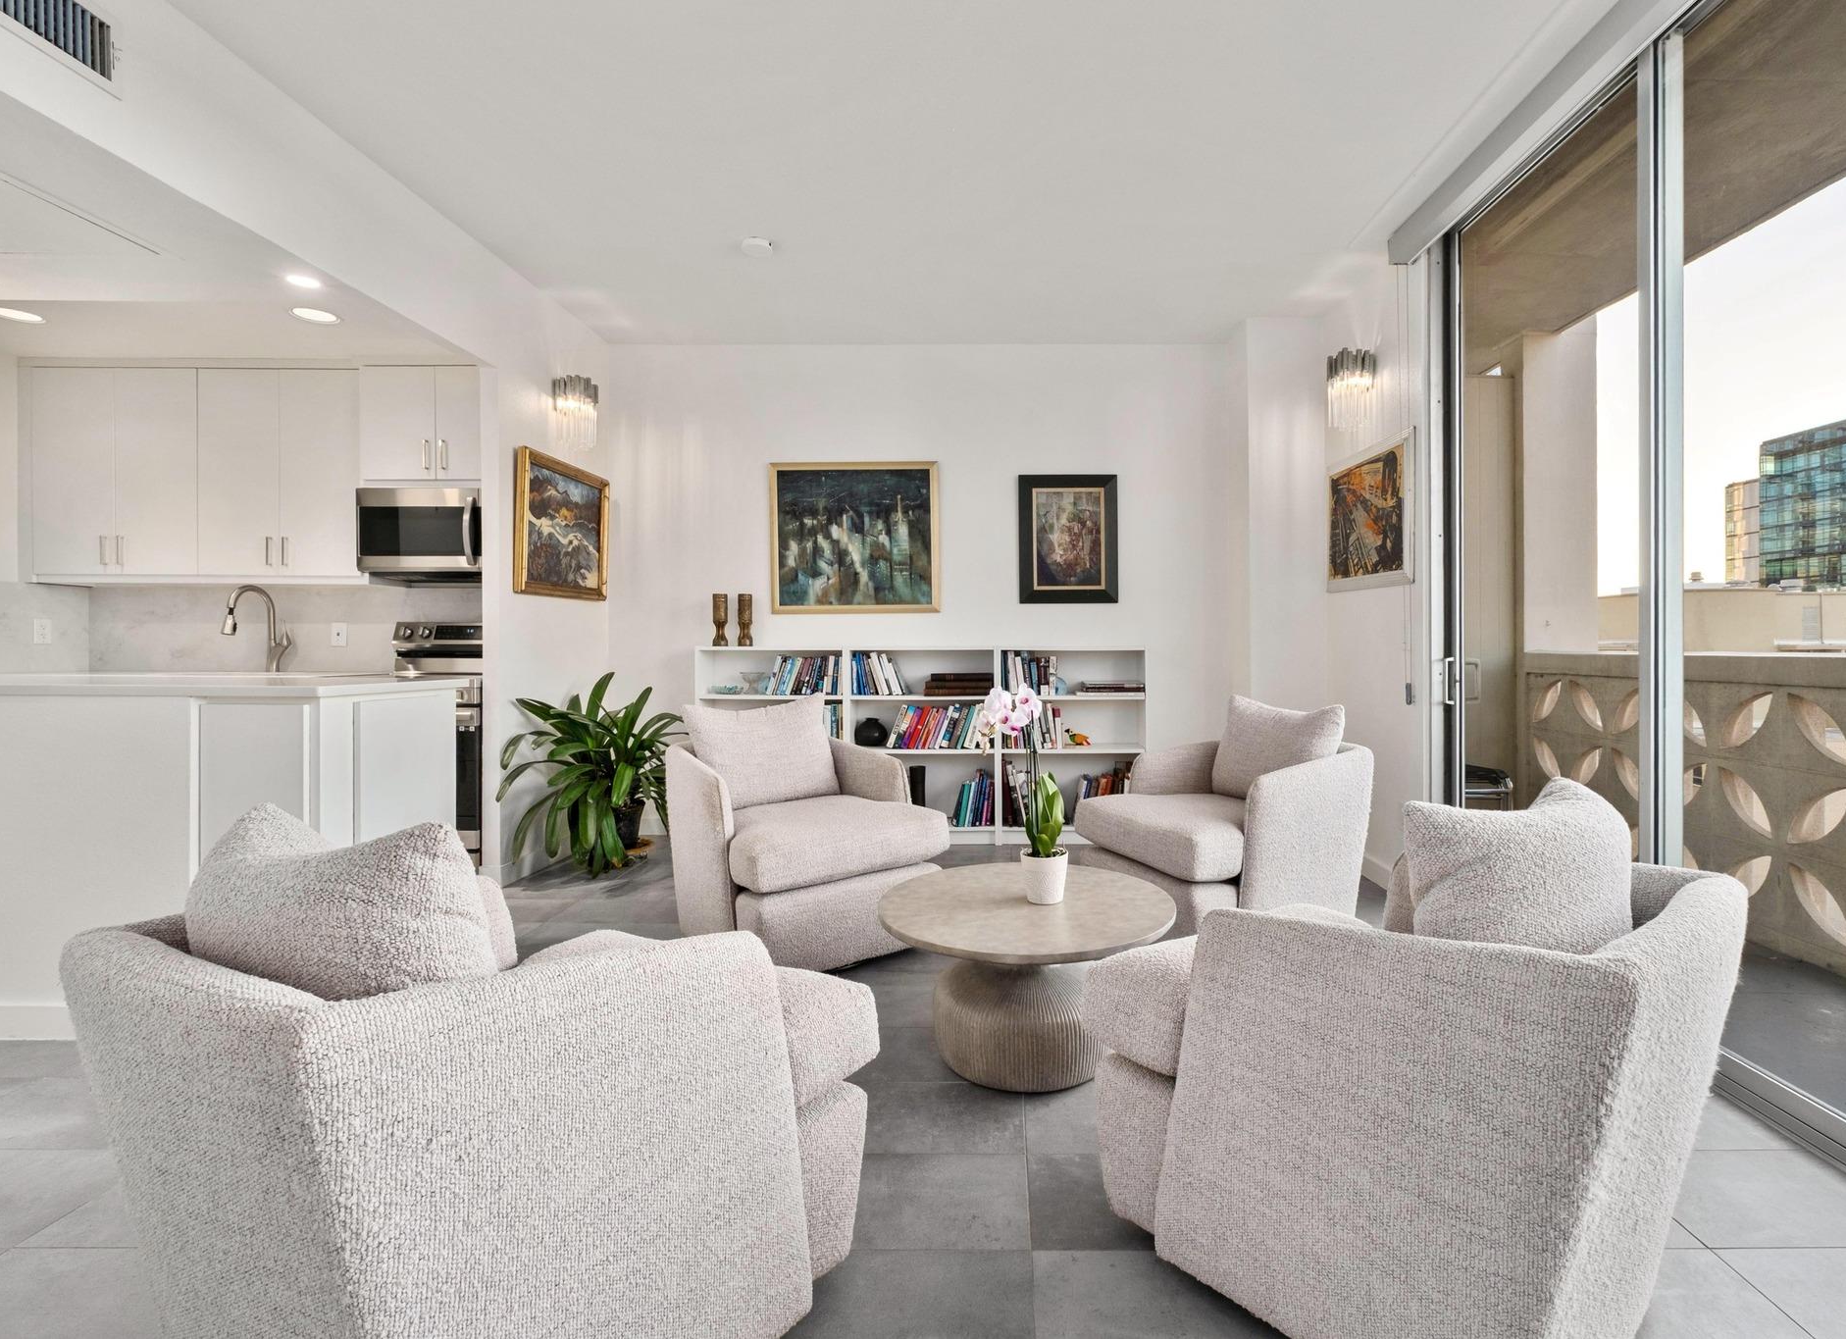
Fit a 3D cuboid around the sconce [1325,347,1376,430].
[{"bbox_3d":[1.995,-1.323,3.940,0.140,0.370,0.270,0,1,-2],"label":"sconce"}]

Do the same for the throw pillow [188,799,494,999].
[{"bbox_3d":[-0.766,0.368,1.140,0.500,0.390,0.190,0,11,30],"label":"throw pillow"}]

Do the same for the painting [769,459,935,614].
[{"bbox_3d":[-0.386,-0.745,4.735,0.955,0.855,0.040,0,1,1],"label":"painting"}]

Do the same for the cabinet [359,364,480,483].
[{"bbox_3d":[-2.430,-1.238,4.360,0.770,0.595,0.360,0,1,2],"label":"cabinet"}]

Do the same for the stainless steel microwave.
[{"bbox_3d":[-2.541,-0.722,4.530,0.760,0.430,0.400,0,1,2],"label":"stainless steel microwave"}]

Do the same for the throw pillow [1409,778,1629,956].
[{"bbox_3d":[1.045,0.415,1.500,0.530,0.450,0.200,0,16,-35],"label":"throw pillow"}]

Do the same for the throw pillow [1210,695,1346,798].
[{"bbox_3d":[1.302,0.295,3.080,0.180,0.410,0.500,18,-6,-22],"label":"throw pillow"}]

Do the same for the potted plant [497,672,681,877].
[{"bbox_3d":[-1.590,0.490,4.200,0.740,0.920,0.780,0,1,2],"label":"potted plant"}]

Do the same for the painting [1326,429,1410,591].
[{"bbox_3d":[2.026,-0.685,3.820,0.040,0.630,0.850,0,1,3],"label":"painting"}]

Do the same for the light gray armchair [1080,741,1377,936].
[{"bbox_3d":[1.070,0.615,3.010,0.820,0.710,0.730,0,1,-24],"label":"light gray armchair"}]

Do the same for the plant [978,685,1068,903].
[{"bbox_3d":[0.266,0.335,2.230,0.240,0.575,0.190,0,1,2],"label":"plant"}]

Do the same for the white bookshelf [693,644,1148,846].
[{"bbox_3d":[-0.001,0.406,4.577,2.400,1.060,0.280,0,1,2],"label":"white bookshelf"}]

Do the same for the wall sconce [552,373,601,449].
[{"bbox_3d":[-1.729,-1.294,4.220,0.140,0.370,0.270,0,1,-3],"label":"wall sconce"}]

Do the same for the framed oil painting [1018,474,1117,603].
[{"bbox_3d":[0.812,-0.731,4.700,0.555,0.725,0.040,0,1,2],"label":"framed oil painting"}]

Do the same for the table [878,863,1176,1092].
[{"bbox_3d":[0.278,0.810,2.220,0.775,0.410,0.775,0,1,2],"label":"table"}]

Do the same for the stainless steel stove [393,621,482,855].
[{"bbox_3d":[-2.420,0.360,4.180,0.760,1.190,0.690,0,1,2],"label":"stainless steel stove"}]

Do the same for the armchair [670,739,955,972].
[{"bbox_3d":[-0.439,0.621,2.980,0.730,0.710,0.820,-1,1,-41],"label":"armchair"}]

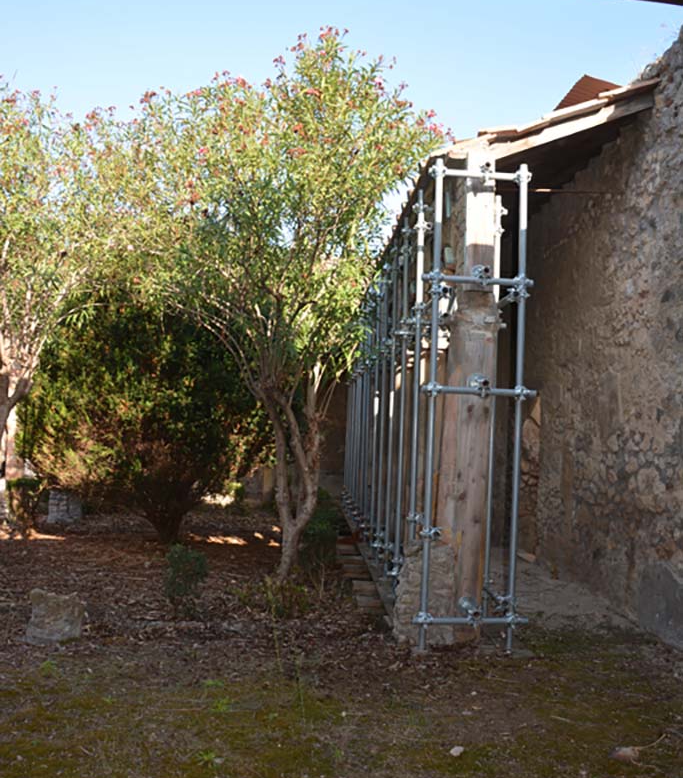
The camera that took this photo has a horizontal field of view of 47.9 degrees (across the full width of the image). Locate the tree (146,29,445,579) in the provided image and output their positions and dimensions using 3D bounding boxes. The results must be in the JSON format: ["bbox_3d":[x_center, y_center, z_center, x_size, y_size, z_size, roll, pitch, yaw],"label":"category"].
[{"bbox_3d":[-0.451,-0.788,7.738,2.900,5.450,2.800,2,-2,-3],"label":"tree"}]

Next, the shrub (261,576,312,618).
[{"bbox_3d":[-0.459,1.728,6.496,0.380,0.330,0.360,2,-2,-3],"label":"shrub"}]

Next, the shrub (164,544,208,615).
[{"bbox_3d":[-1.269,1.572,6.307,0.350,0.570,0.340,2,-2,-3],"label":"shrub"}]

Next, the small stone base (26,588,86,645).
[{"bbox_3d":[-2.044,1.621,5.552,0.400,0.360,0.330,2,-2,-3],"label":"small stone base"}]

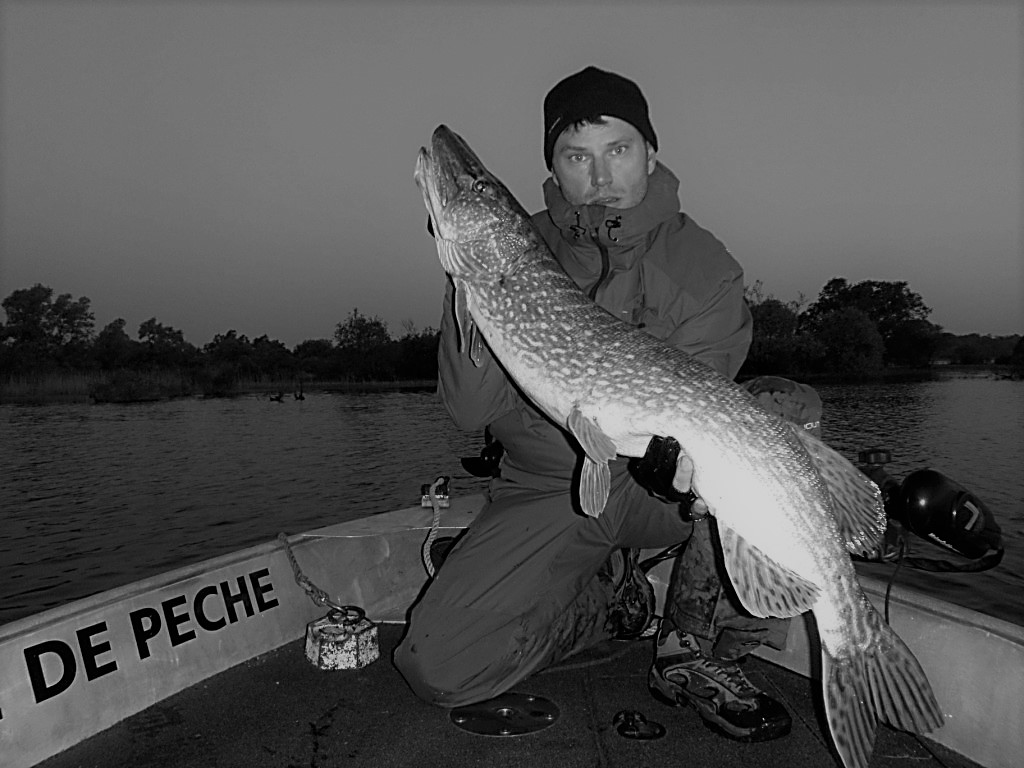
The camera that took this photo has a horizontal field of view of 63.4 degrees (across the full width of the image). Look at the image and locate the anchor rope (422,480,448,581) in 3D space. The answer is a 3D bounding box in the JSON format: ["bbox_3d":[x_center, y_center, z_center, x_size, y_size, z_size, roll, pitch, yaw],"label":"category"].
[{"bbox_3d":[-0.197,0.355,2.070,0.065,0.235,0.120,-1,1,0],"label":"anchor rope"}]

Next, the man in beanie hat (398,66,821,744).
[{"bbox_3d":[0.155,0.020,1.440,0.700,1.080,0.740,-1,1,6],"label":"man in beanie hat"}]

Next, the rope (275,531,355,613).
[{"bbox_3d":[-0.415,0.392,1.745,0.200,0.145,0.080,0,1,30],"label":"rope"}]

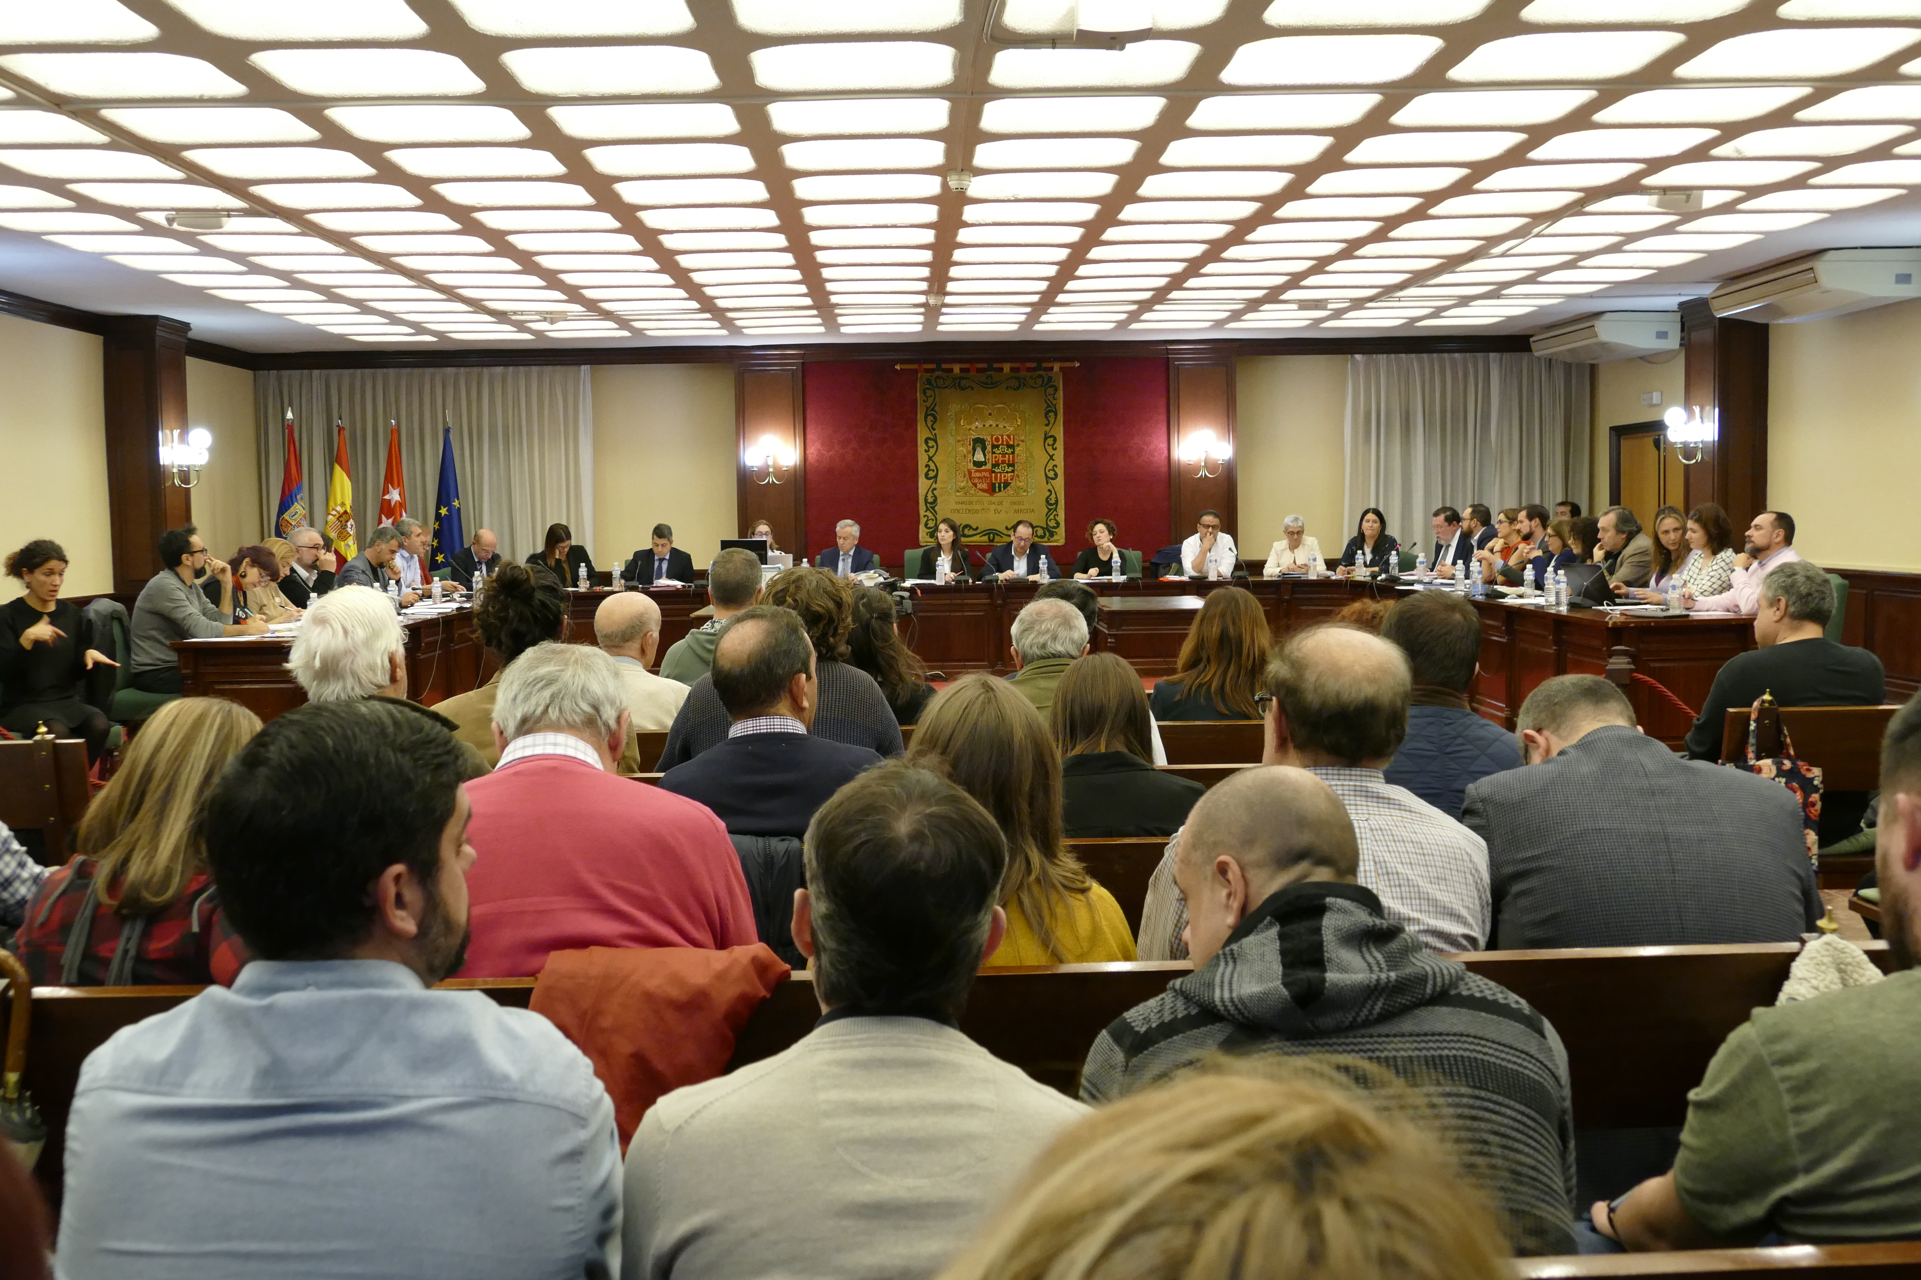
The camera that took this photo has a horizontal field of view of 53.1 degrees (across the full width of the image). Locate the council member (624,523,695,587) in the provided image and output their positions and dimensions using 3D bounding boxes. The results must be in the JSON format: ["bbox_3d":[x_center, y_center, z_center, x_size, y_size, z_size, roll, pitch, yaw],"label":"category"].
[{"bbox_3d":[-2.350,-0.307,15.198,0.530,1.238,0.800,-1,4,-5],"label":"council member"}]

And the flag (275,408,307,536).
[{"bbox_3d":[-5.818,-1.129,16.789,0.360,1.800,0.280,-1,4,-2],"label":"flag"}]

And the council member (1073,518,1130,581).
[{"bbox_3d":[1.076,-0.302,14.853,0.480,1.270,0.750,-1,4,-2],"label":"council member"}]

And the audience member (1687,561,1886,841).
[{"bbox_3d":[2.365,0.345,5.631,0.580,1.180,0.800,-2,4,-14],"label":"audience member"}]

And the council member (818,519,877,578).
[{"bbox_3d":[-0.857,-0.271,14.796,0.500,1.290,0.750,-1,4,-2],"label":"council member"}]

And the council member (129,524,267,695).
[{"bbox_3d":[-3.951,0.067,10.060,0.820,1.330,0.500,-1,4,0],"label":"council member"}]

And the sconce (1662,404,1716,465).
[{"bbox_3d":[5.163,-1.458,13.671,0.270,0.430,0.400,-1,4,-2],"label":"sconce"}]

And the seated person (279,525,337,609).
[{"bbox_3d":[-4.056,-0.061,12.154,0.750,1.302,0.500,-1,4,5],"label":"seated person"}]

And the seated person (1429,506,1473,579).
[{"bbox_3d":[3.768,-0.392,14.632,0.760,1.248,0.500,-5,5,-43],"label":"seated person"}]

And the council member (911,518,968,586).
[{"bbox_3d":[-0.114,-0.282,14.818,0.480,1.280,0.750,-1,4,-2],"label":"council member"}]

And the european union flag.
[{"bbox_3d":[-4.244,-1.082,15.888,0.300,1.380,0.220,-1,4,-2],"label":"european union flag"}]

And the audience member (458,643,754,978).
[{"bbox_3d":[-0.558,0.586,2.890,0.550,1.180,0.820,-1,4,0],"label":"audience member"}]

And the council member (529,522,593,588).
[{"bbox_3d":[-3.331,-0.339,16.018,0.500,1.297,0.750,-2,4,-15],"label":"council member"}]

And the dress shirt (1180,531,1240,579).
[{"bbox_3d":[2.009,-0.563,15.418,0.480,0.609,0.420,-1,4,0],"label":"dress shirt"}]

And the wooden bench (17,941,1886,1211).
[{"bbox_3d":[-0.062,0.825,2.662,2.510,0.850,0.520,-1,4,-2],"label":"wooden bench"}]

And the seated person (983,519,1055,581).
[{"bbox_3d":[0.457,-0.289,14.835,0.560,1.270,0.780,-1,4,-2],"label":"seated person"}]

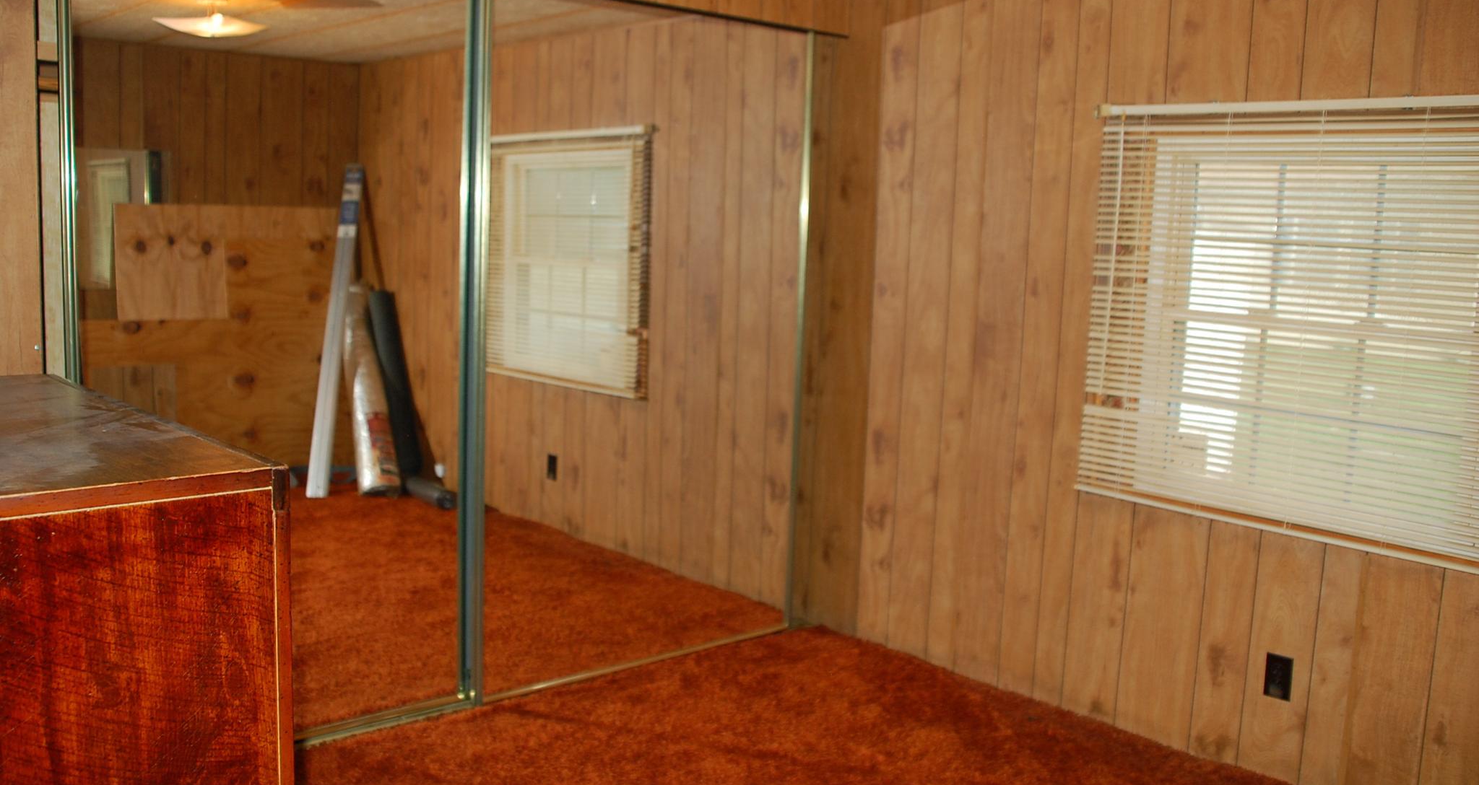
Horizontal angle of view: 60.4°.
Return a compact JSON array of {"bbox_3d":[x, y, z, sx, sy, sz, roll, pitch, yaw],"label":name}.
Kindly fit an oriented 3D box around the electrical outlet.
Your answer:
[{"bbox_3d":[1.395,0.737,3.286,0.010,0.115,0.070,-5,11,-42],"label":"electrical outlet"}]

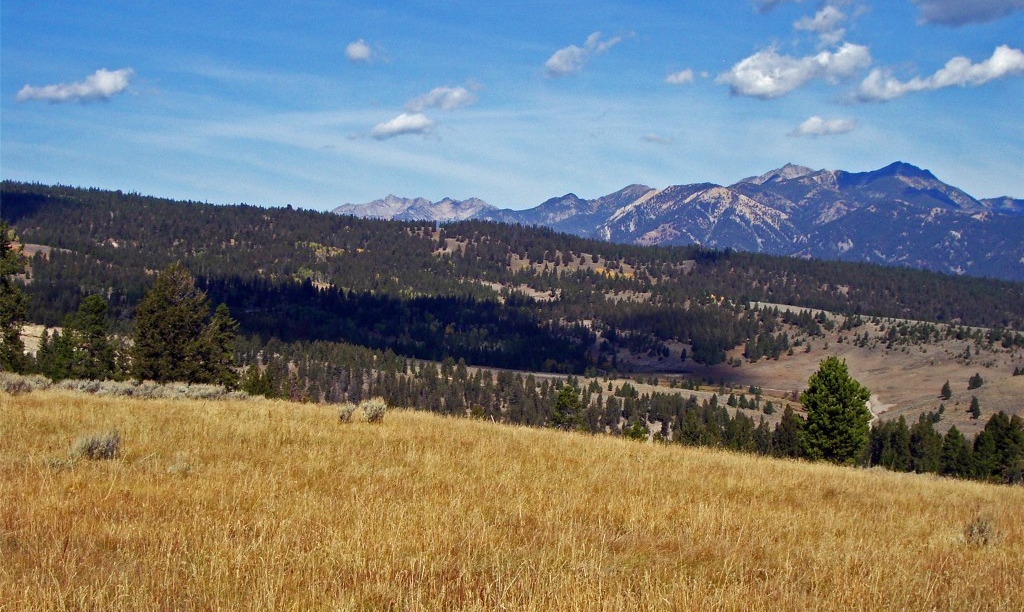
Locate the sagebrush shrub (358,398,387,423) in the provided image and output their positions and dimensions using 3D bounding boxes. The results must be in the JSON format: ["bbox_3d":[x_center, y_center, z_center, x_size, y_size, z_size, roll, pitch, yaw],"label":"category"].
[{"bbox_3d":[-4.331,3.275,45.000,0.880,0.800,0.850,0,1,0],"label":"sagebrush shrub"}]

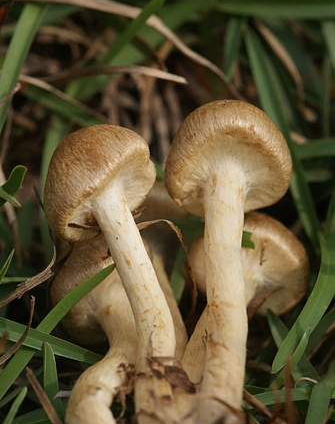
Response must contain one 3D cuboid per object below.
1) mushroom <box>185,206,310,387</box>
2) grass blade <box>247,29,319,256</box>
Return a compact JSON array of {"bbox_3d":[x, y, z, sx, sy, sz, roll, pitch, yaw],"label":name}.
[{"bbox_3d":[0.023,0.028,0.675,0.038,0.058,0.038,22,-7,0],"label":"mushroom"},{"bbox_3d":[0.039,-0.024,0.700,0.011,0.077,0.011,-18,-3,0],"label":"grass blade"}]

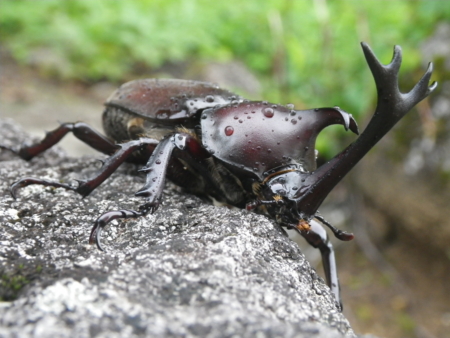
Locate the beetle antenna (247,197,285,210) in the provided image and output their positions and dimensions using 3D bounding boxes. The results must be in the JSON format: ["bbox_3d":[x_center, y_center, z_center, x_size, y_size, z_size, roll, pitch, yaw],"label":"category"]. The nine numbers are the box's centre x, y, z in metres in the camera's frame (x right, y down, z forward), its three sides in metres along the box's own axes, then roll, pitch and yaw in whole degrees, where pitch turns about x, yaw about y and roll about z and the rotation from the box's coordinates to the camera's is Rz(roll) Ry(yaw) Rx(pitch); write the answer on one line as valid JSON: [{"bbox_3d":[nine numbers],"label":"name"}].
[{"bbox_3d":[0.006,0.005,0.123,0.006,0.002,0.002,-11,17,-28],"label":"beetle antenna"}]

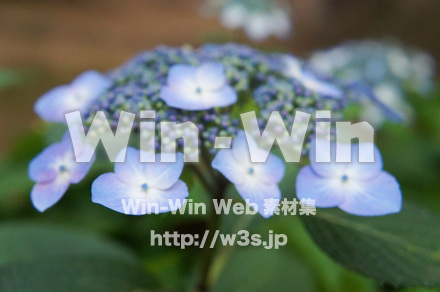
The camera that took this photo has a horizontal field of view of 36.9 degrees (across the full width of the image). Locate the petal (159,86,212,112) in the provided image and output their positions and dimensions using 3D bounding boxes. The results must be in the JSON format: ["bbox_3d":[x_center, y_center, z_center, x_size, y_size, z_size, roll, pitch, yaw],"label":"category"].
[{"bbox_3d":[-0.015,-0.022,0.298,0.025,0.005,0.015,9,42,10],"label":"petal"}]

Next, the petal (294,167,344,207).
[{"bbox_3d":[0.038,0.015,0.248,0.019,0.018,0.005,0,-30,-8],"label":"petal"}]

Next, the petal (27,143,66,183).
[{"bbox_3d":[-0.081,0.009,0.305,0.021,0.018,0.005,-36,-30,17],"label":"petal"}]

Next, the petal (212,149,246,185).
[{"bbox_3d":[0.006,0.009,0.277,0.015,0.011,0.005,38,-15,5],"label":"petal"}]

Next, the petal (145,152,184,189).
[{"bbox_3d":[-0.022,0.009,0.252,0.016,0.016,0.005,-2,-30,4],"label":"petal"}]

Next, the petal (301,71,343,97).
[{"bbox_3d":[0.049,-0.031,0.326,0.027,0.005,0.021,4,34,-44],"label":"petal"}]

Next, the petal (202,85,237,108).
[{"bbox_3d":[0.000,-0.023,0.299,0.015,0.005,0.015,-12,43,-13],"label":"petal"}]

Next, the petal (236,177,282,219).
[{"bbox_3d":[0.016,0.018,0.245,0.014,0.017,0.005,-20,-21,-15],"label":"petal"}]

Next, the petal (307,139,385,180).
[{"bbox_3d":[0.049,0.005,0.255,0.029,0.017,0.005,0,-30,-8],"label":"petal"}]

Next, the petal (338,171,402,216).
[{"bbox_3d":[0.063,0.020,0.277,0.029,0.020,0.005,-4,-26,-12],"label":"petal"}]

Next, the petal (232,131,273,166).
[{"bbox_3d":[0.012,0.001,0.253,0.015,0.016,0.005,0,-25,-6],"label":"petal"}]

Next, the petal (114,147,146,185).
[{"bbox_3d":[-0.035,0.007,0.255,0.012,0.017,0.005,-2,-30,4],"label":"petal"}]

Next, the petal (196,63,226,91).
[{"bbox_3d":[-0.005,-0.034,0.311,0.015,0.005,0.021,-7,42,-8],"label":"petal"}]

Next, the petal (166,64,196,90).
[{"bbox_3d":[-0.017,-0.033,0.310,0.015,0.005,0.021,-1,41,-1],"label":"petal"}]

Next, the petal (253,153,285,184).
[{"bbox_3d":[0.019,0.008,0.250,0.011,0.013,0.005,5,-25,-4],"label":"petal"}]

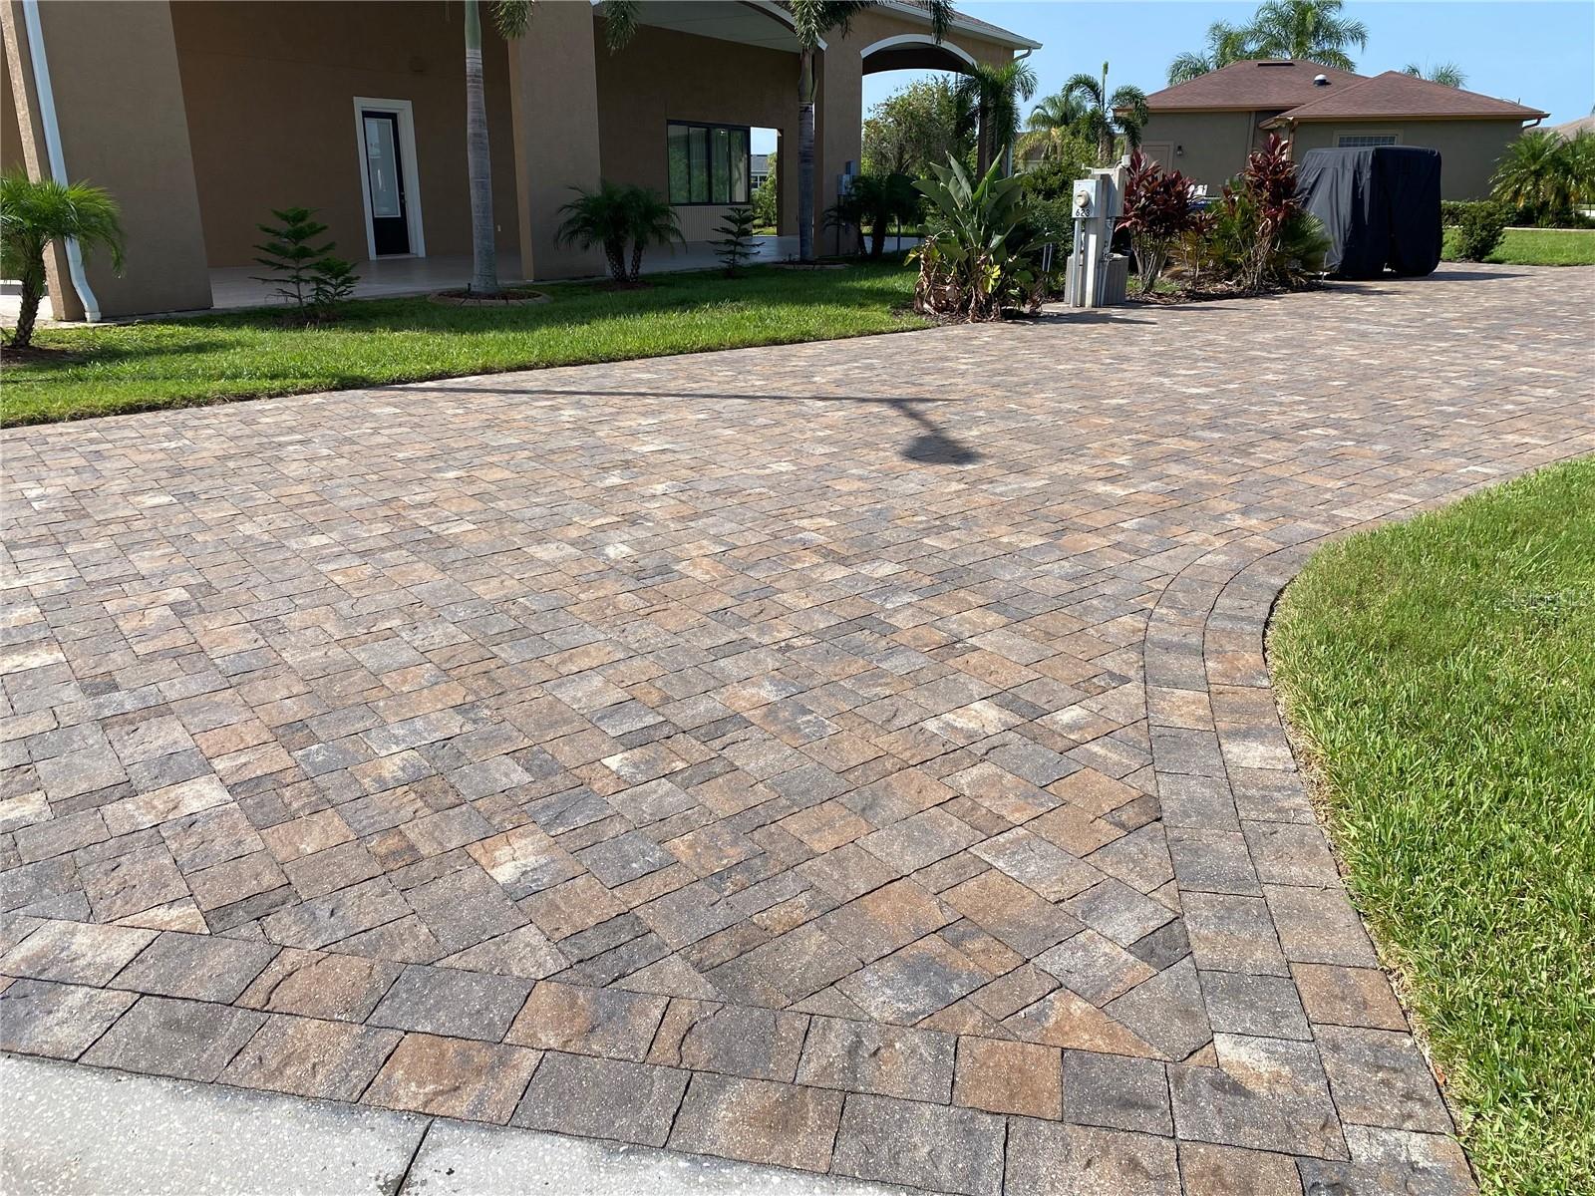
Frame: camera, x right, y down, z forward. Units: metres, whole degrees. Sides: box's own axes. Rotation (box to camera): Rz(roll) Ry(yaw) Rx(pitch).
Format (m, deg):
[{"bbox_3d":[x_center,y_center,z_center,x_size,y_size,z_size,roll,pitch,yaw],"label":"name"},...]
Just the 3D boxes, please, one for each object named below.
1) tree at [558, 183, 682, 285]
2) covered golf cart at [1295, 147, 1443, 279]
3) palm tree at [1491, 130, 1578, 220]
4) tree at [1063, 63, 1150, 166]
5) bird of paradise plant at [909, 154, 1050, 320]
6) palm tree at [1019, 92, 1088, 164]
[{"bbox_3d":[-2.299,-4.740,15.511,1.549,1.210,1.549,-2,19,-8],"label":"tree"},{"bbox_3d":[8.767,-6.090,18.946,1.270,1.860,2.400,-2,19,-9],"label":"covered golf cart"},{"bbox_3d":[19.418,-11.006,31.552,1.925,2.451,1.925,11,22,28],"label":"palm tree"},{"bbox_3d":[6.319,-9.147,24.850,1.766,3.581,1.766,5,19,12],"label":"tree"},{"bbox_3d":[1.861,-3.683,12.207,1.377,1.512,1.377,3,19,8],"label":"bird of paradise plant"},{"bbox_3d":[9.841,-17.285,46.887,2.612,4.600,2.612,4,19,10],"label":"palm tree"}]

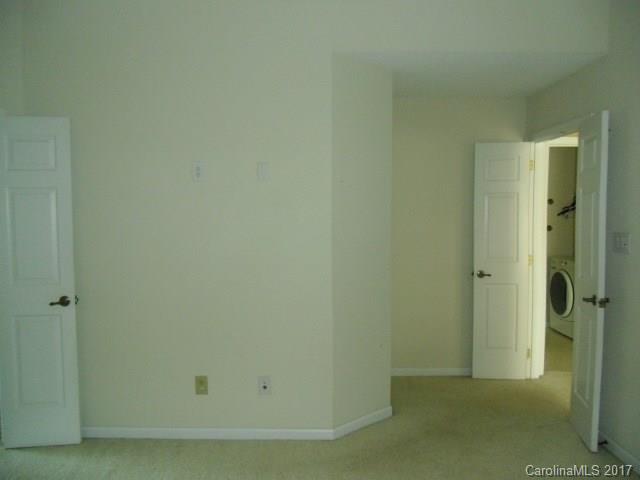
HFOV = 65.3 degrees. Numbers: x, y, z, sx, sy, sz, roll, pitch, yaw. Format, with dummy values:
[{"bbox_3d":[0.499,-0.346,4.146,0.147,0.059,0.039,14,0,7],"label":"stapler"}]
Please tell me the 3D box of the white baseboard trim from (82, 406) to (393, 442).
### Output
[{"bbox_3d":[-0.582,1.238,3.416,2.177,0.072,0.403,0,3,2],"label":"white baseboard trim"}]

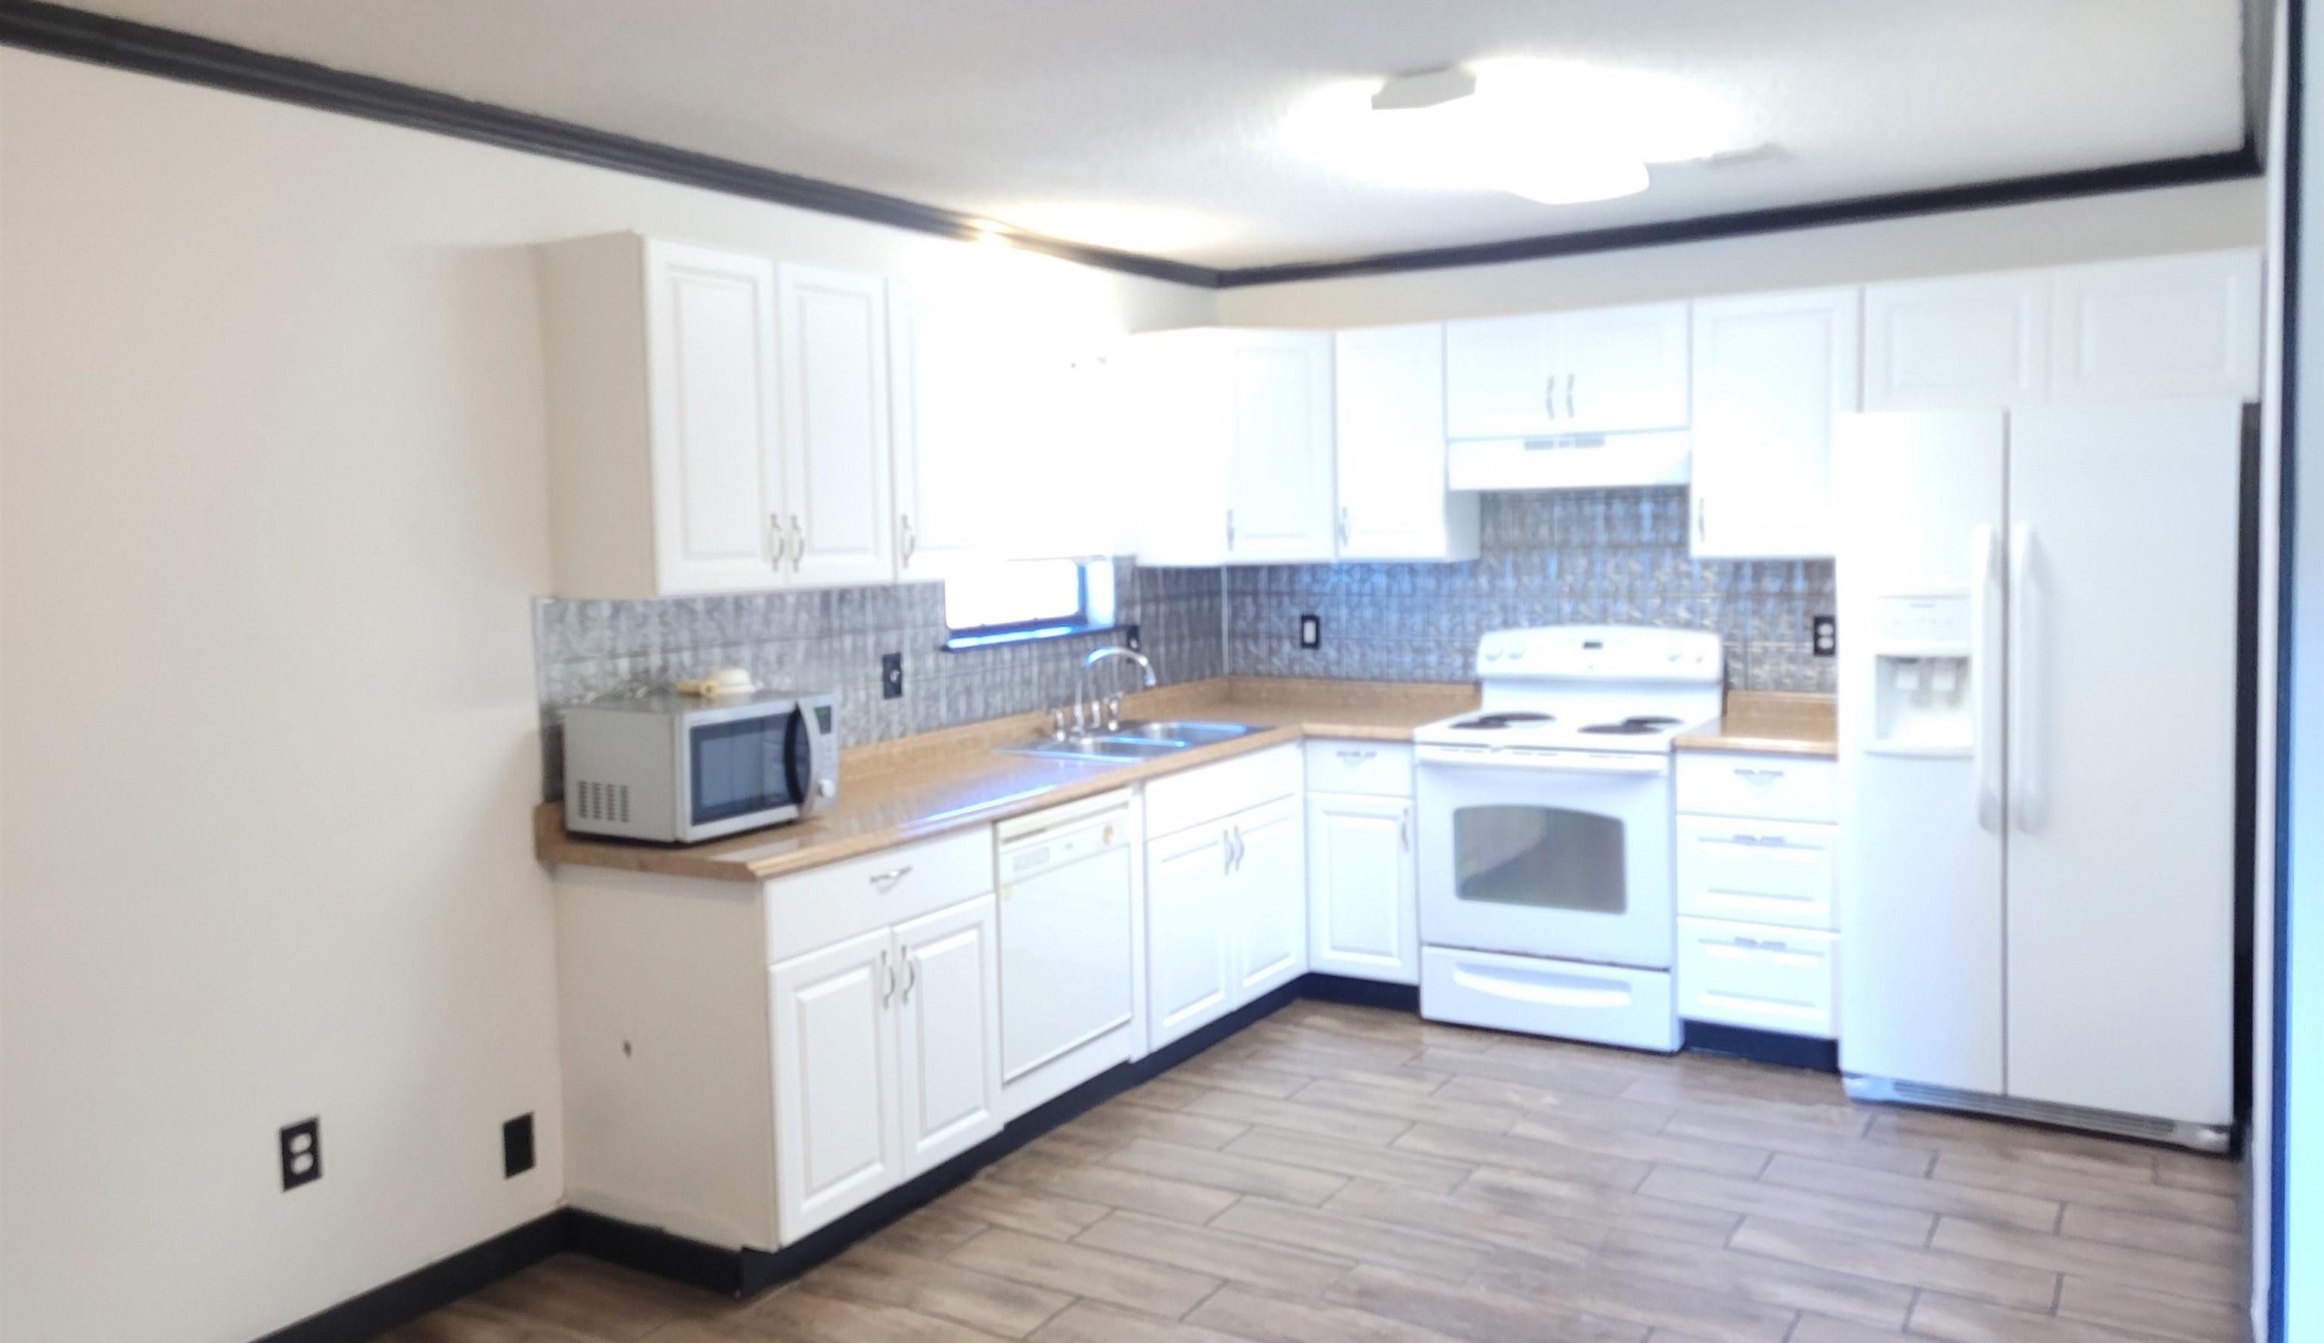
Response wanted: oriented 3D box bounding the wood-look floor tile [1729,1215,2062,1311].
[{"bbox_3d":[1.480,1.207,3.553,0.600,0.010,0.200,1,6,31],"label":"wood-look floor tile"}]

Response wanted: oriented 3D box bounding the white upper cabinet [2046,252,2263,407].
[{"bbox_3d":[2.577,-0.861,4.532,0.465,0.372,0.320,1,6,31],"label":"white upper cabinet"}]

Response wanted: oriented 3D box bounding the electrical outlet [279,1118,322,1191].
[{"bbox_3d":[-1.610,0.906,3.274,0.010,0.117,0.073,2,6,32],"label":"electrical outlet"}]

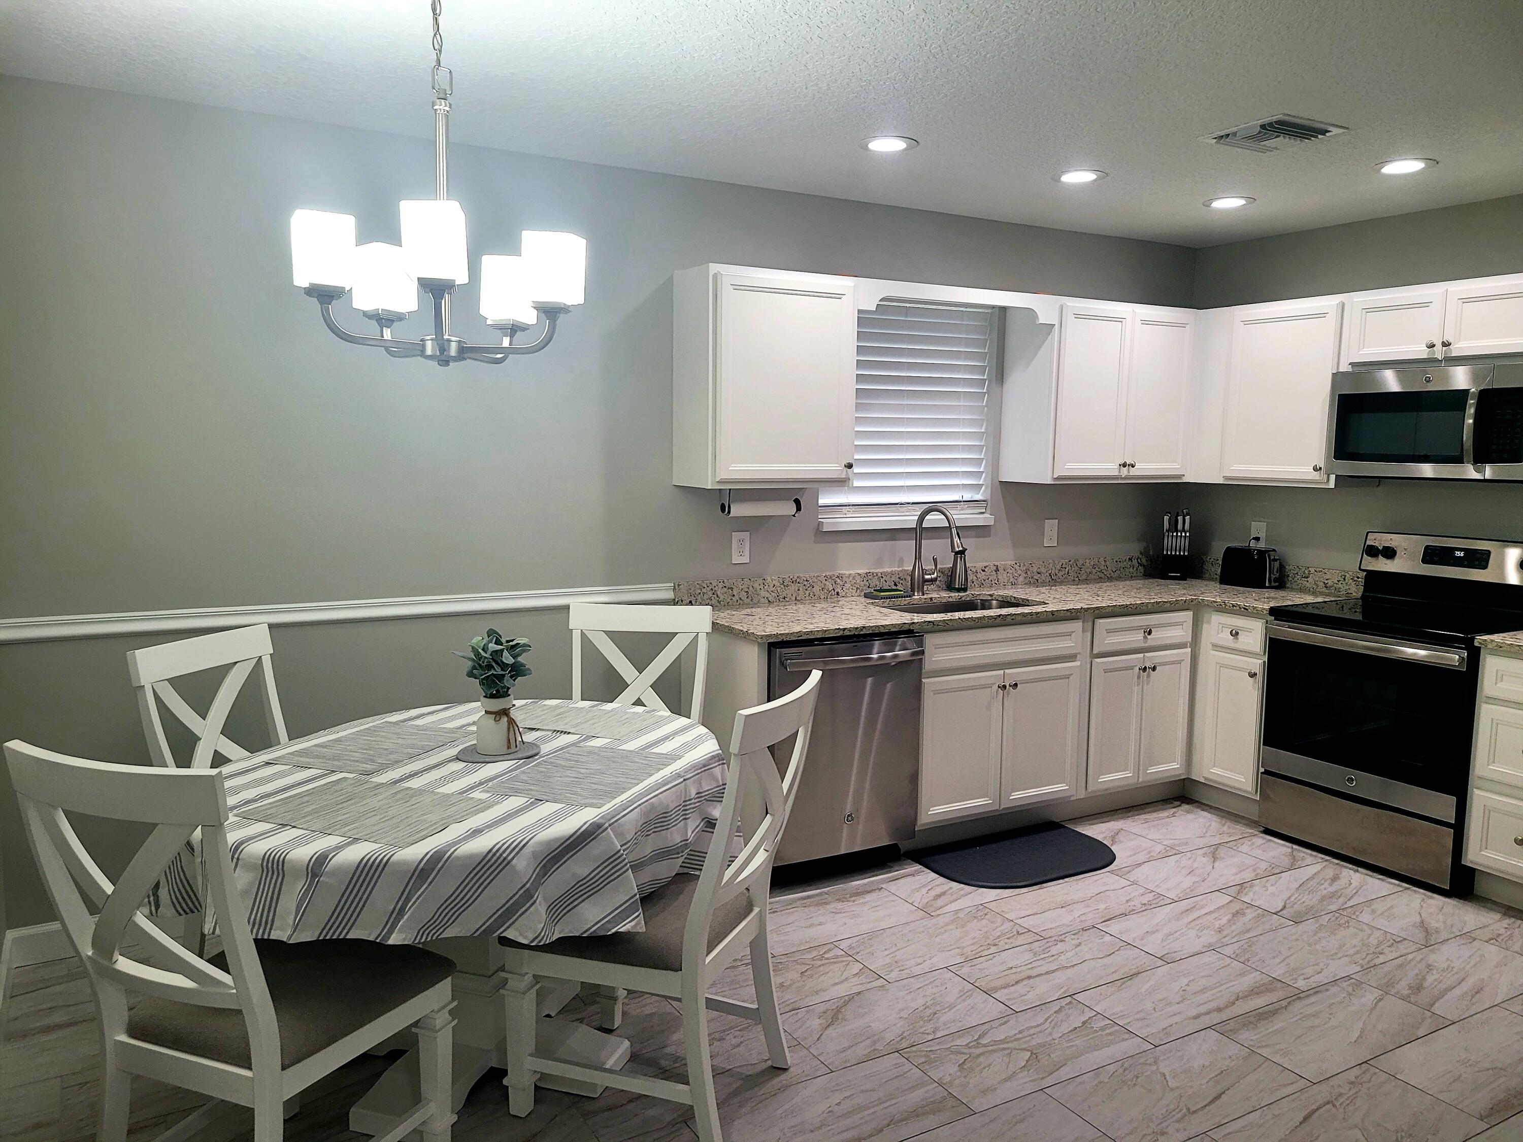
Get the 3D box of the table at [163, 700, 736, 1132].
[{"bbox_3d":[-0.690,0.838,2.842,1.110,0.760,1.340,3,7,23],"label":"table"}]

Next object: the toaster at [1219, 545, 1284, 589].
[{"bbox_3d":[2.217,-0.015,5.154,0.240,0.173,0.150,7,9,44],"label":"toaster"}]

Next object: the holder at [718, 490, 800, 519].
[{"bbox_3d":[0.014,-0.262,4.252,0.335,0.113,0.070,-3,8,-30],"label":"holder"}]

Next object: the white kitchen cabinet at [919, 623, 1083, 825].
[{"bbox_3d":[0.771,0.545,4.612,0.785,0.750,0.620,-3,8,-30],"label":"white kitchen cabinet"}]

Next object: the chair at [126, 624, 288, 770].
[{"bbox_3d":[-1.252,0.687,3.052,0.615,0.998,0.475,3,7,16],"label":"chair"}]

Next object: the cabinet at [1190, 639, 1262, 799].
[{"bbox_3d":[2.141,0.605,4.812,0.550,0.580,0.325,-3,7,-30],"label":"cabinet"}]

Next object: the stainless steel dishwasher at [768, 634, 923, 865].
[{"bbox_3d":[0.165,0.599,4.215,0.605,0.790,0.600,-3,7,-30],"label":"stainless steel dishwasher"}]

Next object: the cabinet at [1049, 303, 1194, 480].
[{"bbox_3d":[1.486,-0.769,5.020,0.830,0.735,0.320,-3,7,-30],"label":"cabinet"}]

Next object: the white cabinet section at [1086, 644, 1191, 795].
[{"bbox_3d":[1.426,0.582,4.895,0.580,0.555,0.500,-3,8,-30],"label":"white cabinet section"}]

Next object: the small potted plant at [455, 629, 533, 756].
[{"bbox_3d":[-0.664,0.297,2.858,0.180,0.300,0.175,-3,7,-30],"label":"small potted plant"}]

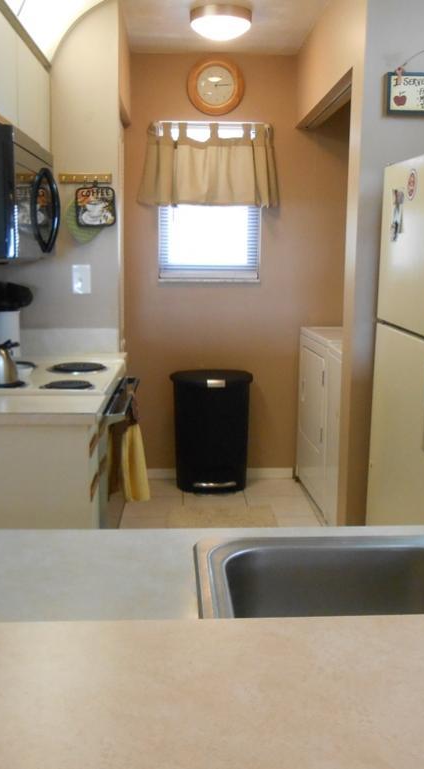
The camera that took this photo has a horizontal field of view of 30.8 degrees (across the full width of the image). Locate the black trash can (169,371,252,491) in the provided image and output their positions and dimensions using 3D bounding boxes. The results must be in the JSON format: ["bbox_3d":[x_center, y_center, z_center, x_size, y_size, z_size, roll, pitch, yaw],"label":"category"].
[{"bbox_3d":[-0.001,0.257,4.442,0.465,0.690,0.320,0,10,-3],"label":"black trash can"}]

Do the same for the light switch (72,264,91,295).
[{"bbox_3d":[-0.567,-0.460,3.353,0.077,0.124,0.020,0,10,-3],"label":"light switch"}]

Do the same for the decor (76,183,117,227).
[{"bbox_3d":[-0.474,-0.728,3.143,0.167,0.173,0.020,0,10,-3],"label":"decor"}]

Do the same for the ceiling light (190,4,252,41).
[{"bbox_3d":[0.041,-1.655,3.578,0.315,0.120,0.315,0,10,-3],"label":"ceiling light"}]

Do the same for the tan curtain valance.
[{"bbox_3d":[-0.017,-1.223,4.300,0.780,0.462,0.100,0,10,-3],"label":"tan curtain valance"}]

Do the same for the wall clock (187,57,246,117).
[{"bbox_3d":[0.022,-1.644,4.260,0.322,0.307,0.040,0,10,-3],"label":"wall clock"}]

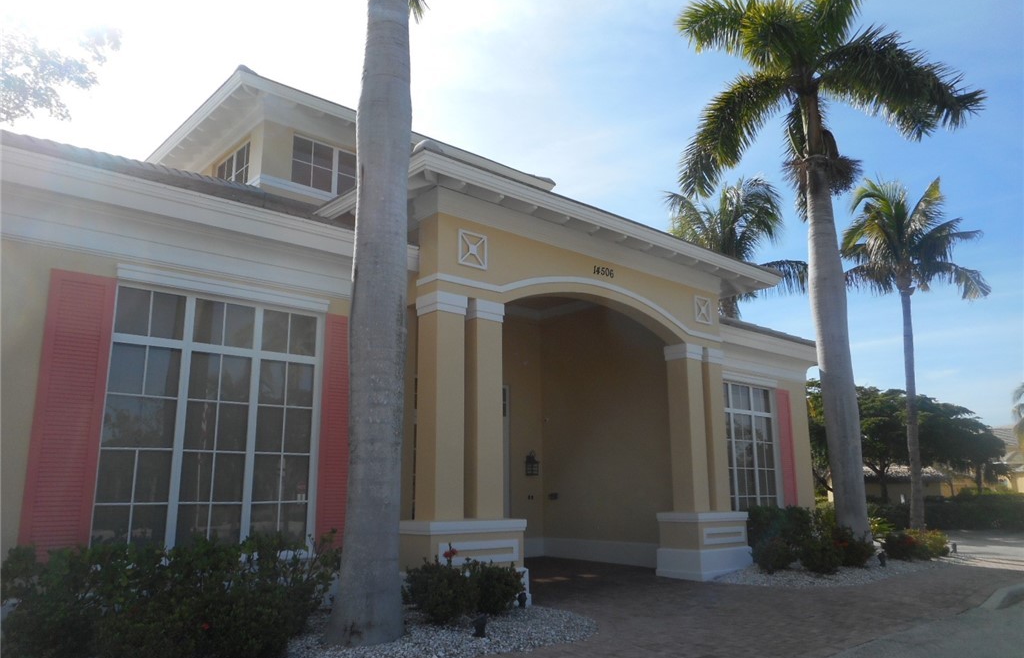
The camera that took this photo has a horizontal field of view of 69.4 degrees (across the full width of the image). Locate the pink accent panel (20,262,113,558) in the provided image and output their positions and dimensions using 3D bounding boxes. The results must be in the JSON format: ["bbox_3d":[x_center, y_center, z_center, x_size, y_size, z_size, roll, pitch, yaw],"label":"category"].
[{"bbox_3d":[-3.953,0.776,6.587,0.541,2.617,0.050,10,-16,-41],"label":"pink accent panel"}]

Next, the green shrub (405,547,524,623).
[{"bbox_3d":[-0.528,2.945,8.632,1.200,0.760,0.750,10,-16,-40],"label":"green shrub"}]

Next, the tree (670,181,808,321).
[{"bbox_3d":[6.429,0.523,20.357,4.146,10.016,4.146,10,-16,-41],"label":"tree"}]

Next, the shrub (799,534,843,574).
[{"bbox_3d":[5.514,3.996,13.273,0.750,0.680,0.750,10,-16,-40],"label":"shrub"}]

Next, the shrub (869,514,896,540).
[{"bbox_3d":[10.269,5.521,20.581,0.800,0.750,0.800,10,-16,-40],"label":"shrub"}]

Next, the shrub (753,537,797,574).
[{"bbox_3d":[4.083,3.513,11.510,0.647,0.517,0.647,10,-16,-41],"label":"shrub"}]

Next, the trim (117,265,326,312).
[{"bbox_3d":[-2.939,-0.392,7.736,2.213,0.135,0.100,10,-16,-41],"label":"trim"}]

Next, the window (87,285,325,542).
[{"bbox_3d":[-3.020,0.993,7.569,2.172,2.562,0.100,10,-16,-41],"label":"window"}]

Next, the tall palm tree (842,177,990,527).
[{"bbox_3d":[13.762,0.618,24.288,4.800,11.896,4.800,10,-16,-40],"label":"tall palm tree"}]

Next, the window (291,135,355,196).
[{"bbox_3d":[-3.421,-3.023,14.156,1.693,0.927,0.100,10,-16,-41],"label":"window"}]

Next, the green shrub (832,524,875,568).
[{"bbox_3d":[5.671,3.591,12.252,0.664,0.650,0.664,10,-16,-41],"label":"green shrub"}]

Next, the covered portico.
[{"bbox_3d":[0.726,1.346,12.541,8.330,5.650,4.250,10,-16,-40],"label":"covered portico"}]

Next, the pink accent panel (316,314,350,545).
[{"bbox_3d":[-2.225,1.306,9.645,0.620,3.015,0.070,10,-16,-40],"label":"pink accent panel"}]

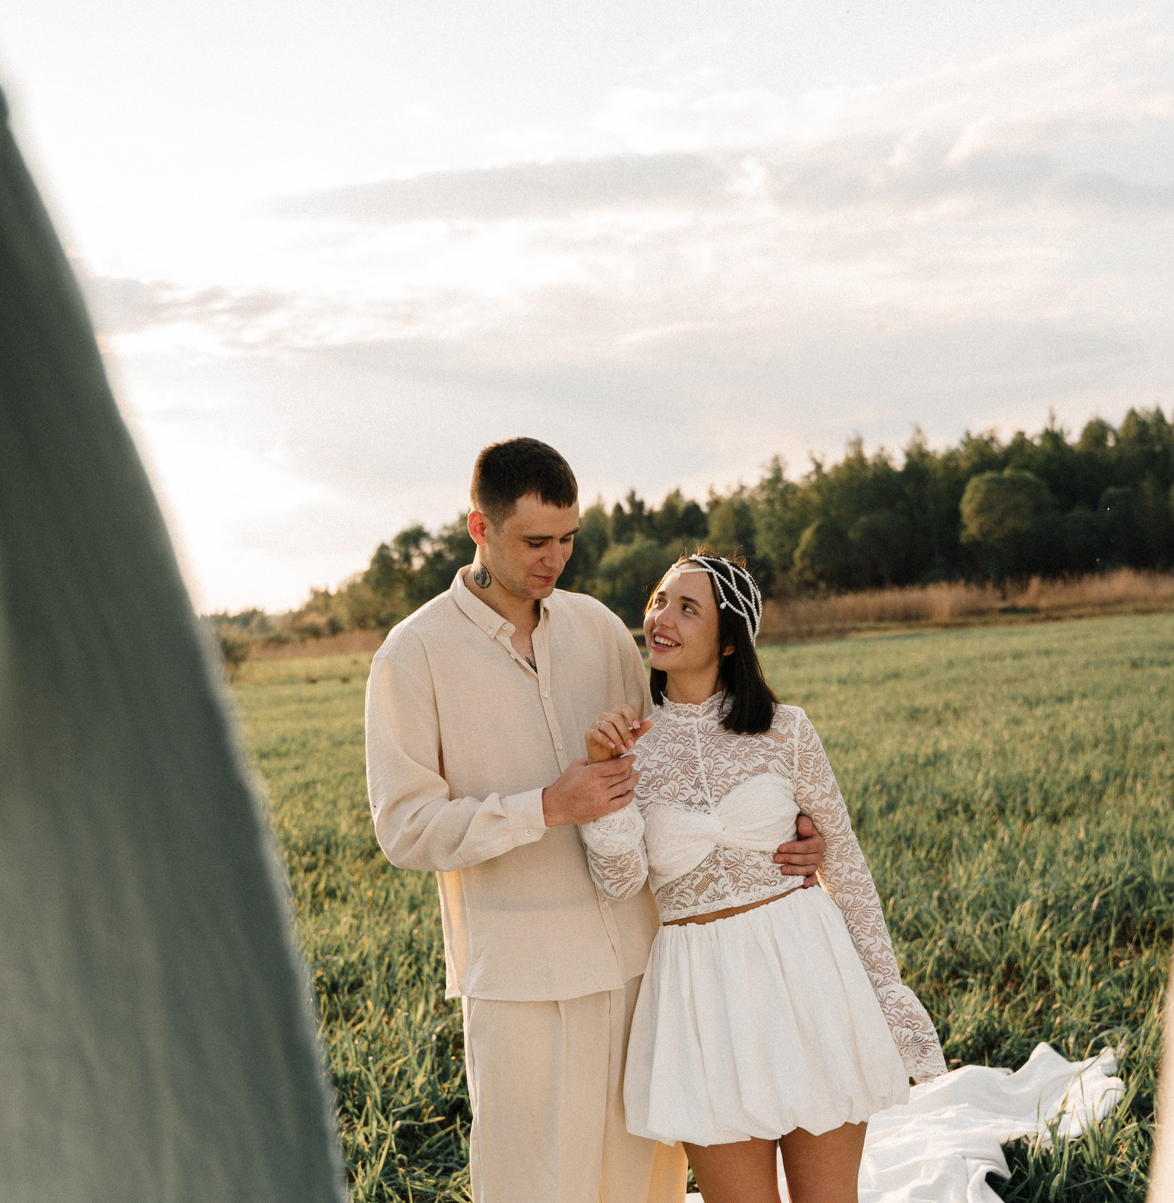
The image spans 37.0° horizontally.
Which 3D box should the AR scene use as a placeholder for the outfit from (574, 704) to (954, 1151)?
[{"bbox_3d":[0.303,0.544,3.000,0.580,0.770,0.380,-4,-1,16],"label":"outfit"}]

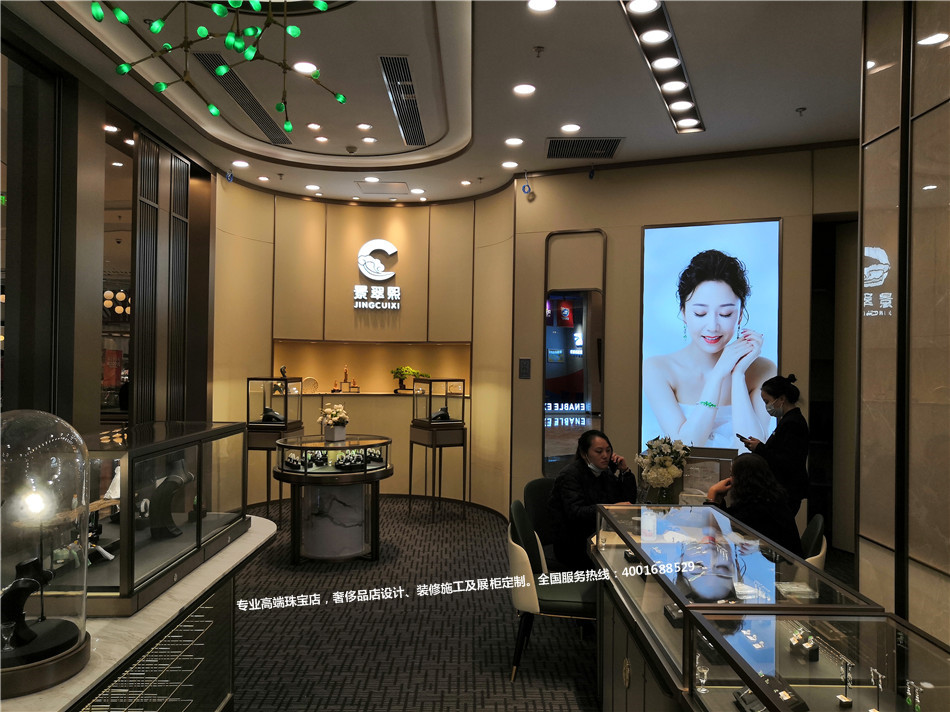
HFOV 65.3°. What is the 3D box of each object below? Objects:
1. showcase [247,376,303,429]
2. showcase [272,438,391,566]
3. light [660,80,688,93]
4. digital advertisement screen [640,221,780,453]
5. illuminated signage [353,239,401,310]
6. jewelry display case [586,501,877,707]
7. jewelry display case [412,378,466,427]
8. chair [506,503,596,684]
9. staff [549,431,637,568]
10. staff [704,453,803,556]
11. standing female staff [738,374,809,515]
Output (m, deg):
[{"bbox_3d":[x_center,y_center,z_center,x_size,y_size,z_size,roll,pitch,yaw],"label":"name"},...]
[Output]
[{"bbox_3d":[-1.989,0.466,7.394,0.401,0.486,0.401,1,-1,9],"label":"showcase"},{"bbox_3d":[-1.197,1.196,6.273,1.020,0.949,1.020,1,-1,0],"label":"showcase"},{"bbox_3d":[1.456,-1.978,5.414,0.183,0.040,0.183,1,-1,24],"label":"light"},{"bbox_3d":[2.162,-0.145,6.879,1.277,2.219,0.070,1,-1,24],"label":"digital advertisement screen"},{"bbox_3d":[-1.190,-0.998,9.036,0.569,0.860,0.060,1,-1,-11],"label":"illuminated signage"},{"bbox_3d":[0.827,1.135,2.725,0.570,0.905,1.500,1,0,0],"label":"jewelry display case"},{"bbox_3d":[-0.383,0.501,7.894,0.413,0.488,0.413,1,-1,-31],"label":"jewelry display case"},{"bbox_3d":[0.471,1.165,3.710,0.550,0.850,0.500,1,-1,17],"label":"chair"},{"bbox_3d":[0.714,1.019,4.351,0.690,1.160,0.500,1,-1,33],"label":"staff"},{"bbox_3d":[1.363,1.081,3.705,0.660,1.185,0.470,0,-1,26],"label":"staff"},{"bbox_3d":[1.802,0.902,4.438,0.400,1.578,0.440,1,-1,-16],"label":"standing female staff"}]

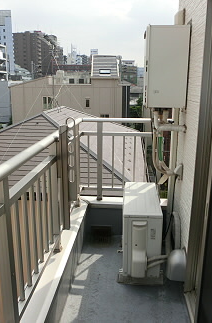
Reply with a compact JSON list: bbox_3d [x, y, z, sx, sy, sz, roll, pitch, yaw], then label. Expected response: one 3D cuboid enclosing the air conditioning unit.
[{"bbox_3d":[0.306,0.597,2.650,0.305,0.591,0.750,1,15,4],"label":"air conditioning unit"}]

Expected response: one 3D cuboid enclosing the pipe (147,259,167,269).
[{"bbox_3d":[0.401,0.788,2.307,0.174,0.028,0.028,-13,17,-13],"label":"pipe"}]

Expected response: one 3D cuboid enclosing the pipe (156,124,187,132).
[{"bbox_3d":[0.554,-0.282,2.525,0.242,0.050,0.052,0,15,5],"label":"pipe"}]

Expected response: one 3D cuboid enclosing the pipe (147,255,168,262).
[{"bbox_3d":[0.399,0.744,2.296,0.172,0.028,0.028,-8,16,-14],"label":"pipe"}]

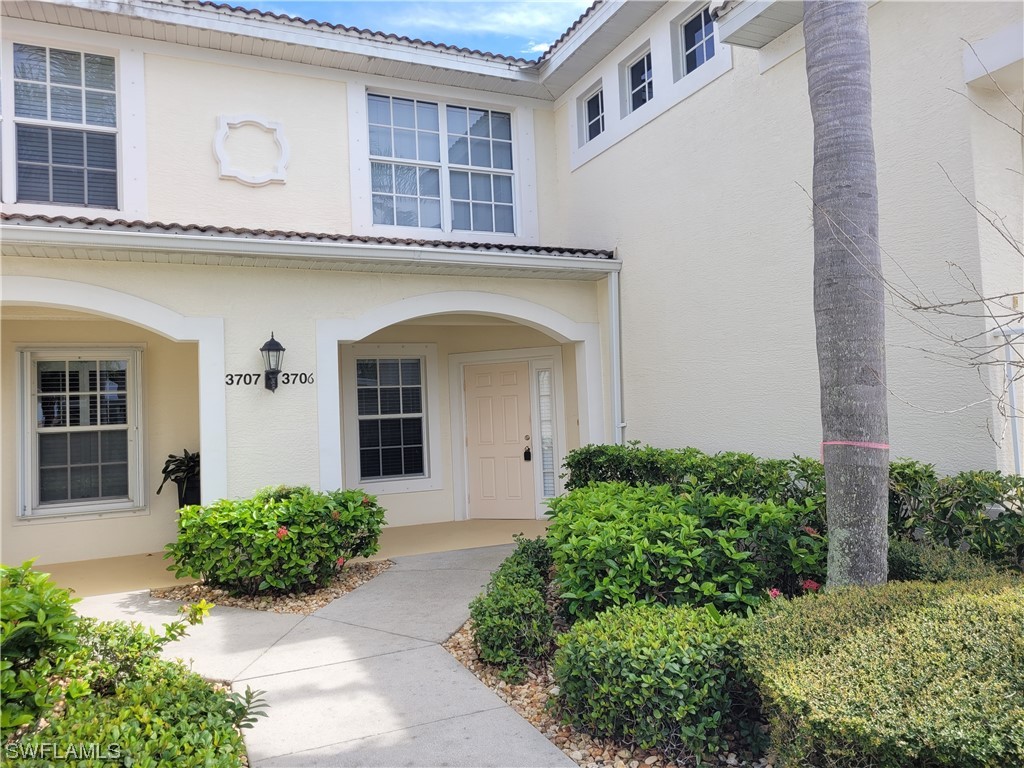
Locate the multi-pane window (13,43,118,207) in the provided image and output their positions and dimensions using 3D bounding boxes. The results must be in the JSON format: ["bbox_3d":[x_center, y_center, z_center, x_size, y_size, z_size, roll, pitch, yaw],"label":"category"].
[{"bbox_3d":[-4.289,-2.460,7.430,0.900,1.550,0.100,-1,-3,-24],"label":"multi-pane window"}]

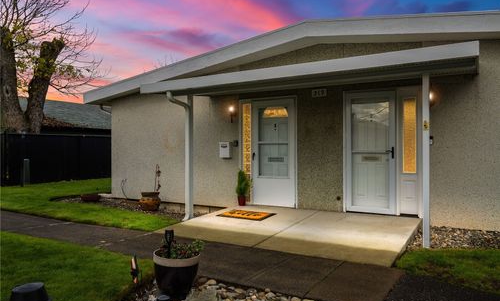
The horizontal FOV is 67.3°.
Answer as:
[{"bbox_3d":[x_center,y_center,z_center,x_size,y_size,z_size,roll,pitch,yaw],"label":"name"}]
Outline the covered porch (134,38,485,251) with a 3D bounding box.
[{"bbox_3d":[0.734,0.041,5.867,4.850,2.310,2.000,0,0,31],"label":"covered porch"}]

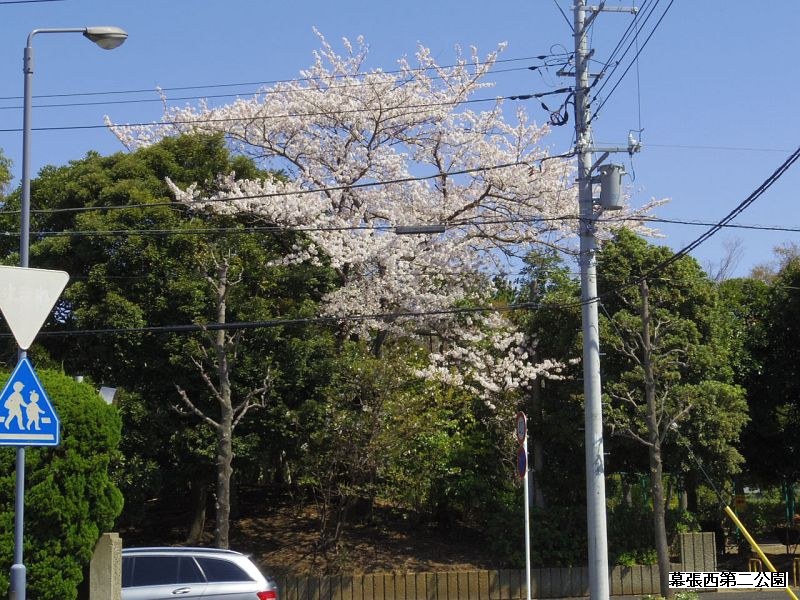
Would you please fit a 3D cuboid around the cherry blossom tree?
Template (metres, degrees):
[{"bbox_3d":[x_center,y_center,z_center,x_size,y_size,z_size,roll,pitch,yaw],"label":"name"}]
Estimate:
[{"bbox_3d":[-0.400,-1.050,29.000,13.000,10.800,11.300,-1,-9,0],"label":"cherry blossom tree"}]

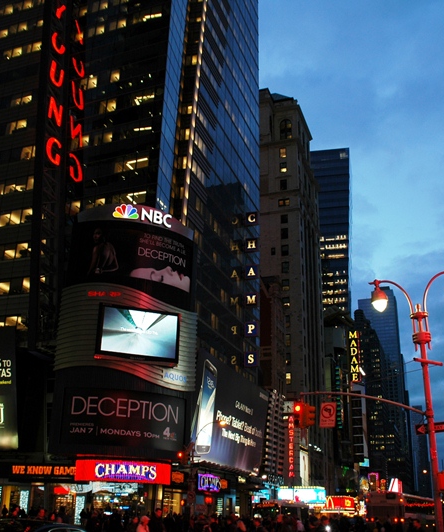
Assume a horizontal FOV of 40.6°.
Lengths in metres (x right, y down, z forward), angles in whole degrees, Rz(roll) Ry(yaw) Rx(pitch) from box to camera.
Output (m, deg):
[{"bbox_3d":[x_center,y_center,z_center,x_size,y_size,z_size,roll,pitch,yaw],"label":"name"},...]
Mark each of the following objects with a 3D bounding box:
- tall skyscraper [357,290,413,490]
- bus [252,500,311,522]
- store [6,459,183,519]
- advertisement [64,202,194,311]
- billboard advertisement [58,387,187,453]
[{"bbox_3d":[133.573,108.545,483.503,35.000,184.000,34.000,-7,-24,19],"label":"tall skyscraper"},{"bbox_3d":[6.197,25.230,59.802,2.600,3.150,12.100,-7,-24,19],"label":"bus"},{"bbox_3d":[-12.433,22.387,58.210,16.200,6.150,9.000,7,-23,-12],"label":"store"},{"bbox_3d":[-9.271,-1.139,65.846,13.200,10.700,2.100,10,-24,-19],"label":"advertisement"},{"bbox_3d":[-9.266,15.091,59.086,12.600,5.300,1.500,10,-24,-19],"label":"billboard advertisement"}]

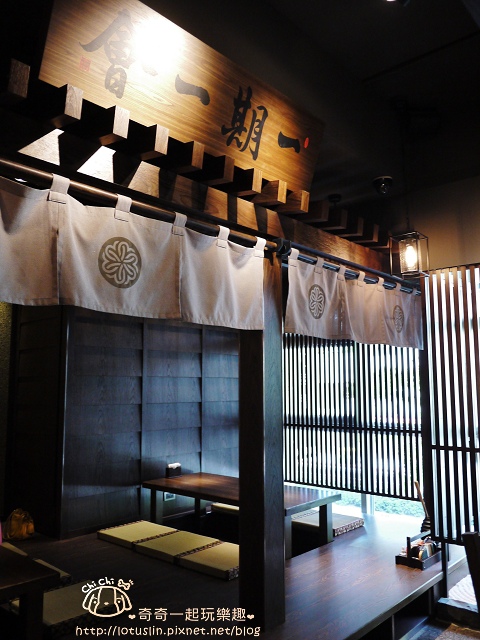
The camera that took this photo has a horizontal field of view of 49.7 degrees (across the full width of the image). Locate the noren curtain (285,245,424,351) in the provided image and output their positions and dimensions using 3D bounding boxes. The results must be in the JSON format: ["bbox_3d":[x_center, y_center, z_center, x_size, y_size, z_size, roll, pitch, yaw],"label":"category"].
[{"bbox_3d":[0.823,-0.081,3.384,0.067,0.470,1.696,-6,-9,42],"label":"noren curtain"}]

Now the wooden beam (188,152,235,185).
[{"bbox_3d":[-0.126,-0.692,2.421,0.213,0.102,0.061,5,-1,43],"label":"wooden beam"}]

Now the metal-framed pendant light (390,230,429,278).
[{"bbox_3d":[1.082,-0.415,3.294,0.178,0.250,0.172,-6,-9,42],"label":"metal-framed pendant light"}]

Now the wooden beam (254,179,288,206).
[{"bbox_3d":[0.143,-0.657,2.714,0.213,0.102,0.061,5,-1,43],"label":"wooden beam"}]

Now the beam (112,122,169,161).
[{"bbox_3d":[-0.386,-0.725,2.137,0.213,0.102,0.061,5,-1,43],"label":"beam"}]

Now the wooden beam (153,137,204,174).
[{"bbox_3d":[-0.258,-0.709,2.278,0.213,0.102,0.061,5,-1,43],"label":"wooden beam"}]

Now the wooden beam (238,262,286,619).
[{"bbox_3d":[0.117,0.563,2.759,0.171,1.976,0.159,-6,-9,42],"label":"wooden beam"}]

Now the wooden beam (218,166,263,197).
[{"bbox_3d":[0.005,-0.674,2.564,0.213,0.102,0.061,5,-1,43],"label":"wooden beam"}]

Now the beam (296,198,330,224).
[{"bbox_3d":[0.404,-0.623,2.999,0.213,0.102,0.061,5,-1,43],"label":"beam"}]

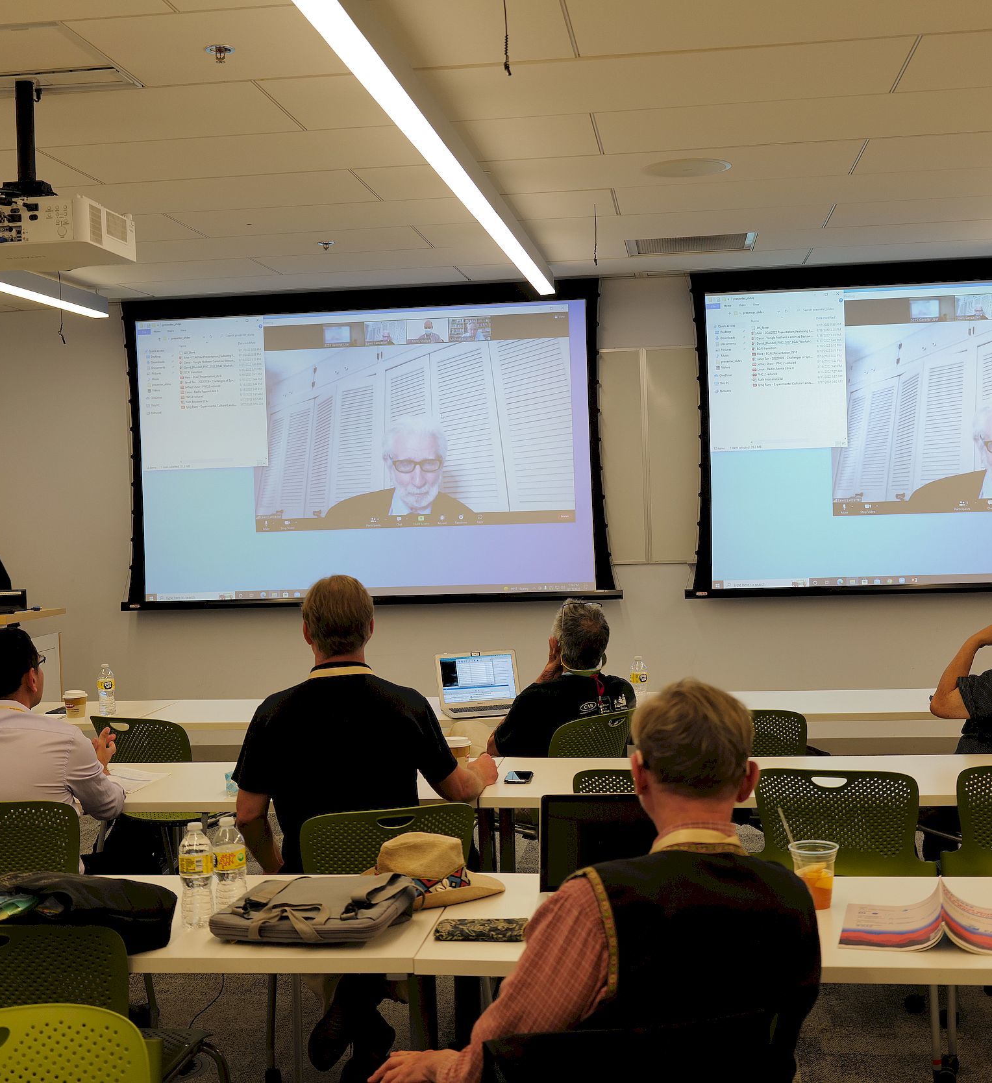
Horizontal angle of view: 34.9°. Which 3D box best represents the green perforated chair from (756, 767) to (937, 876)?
[{"bbox_3d":[0.971,0.992,4.301,0.520,0.830,0.560,-1,2,23],"label":"green perforated chair"}]

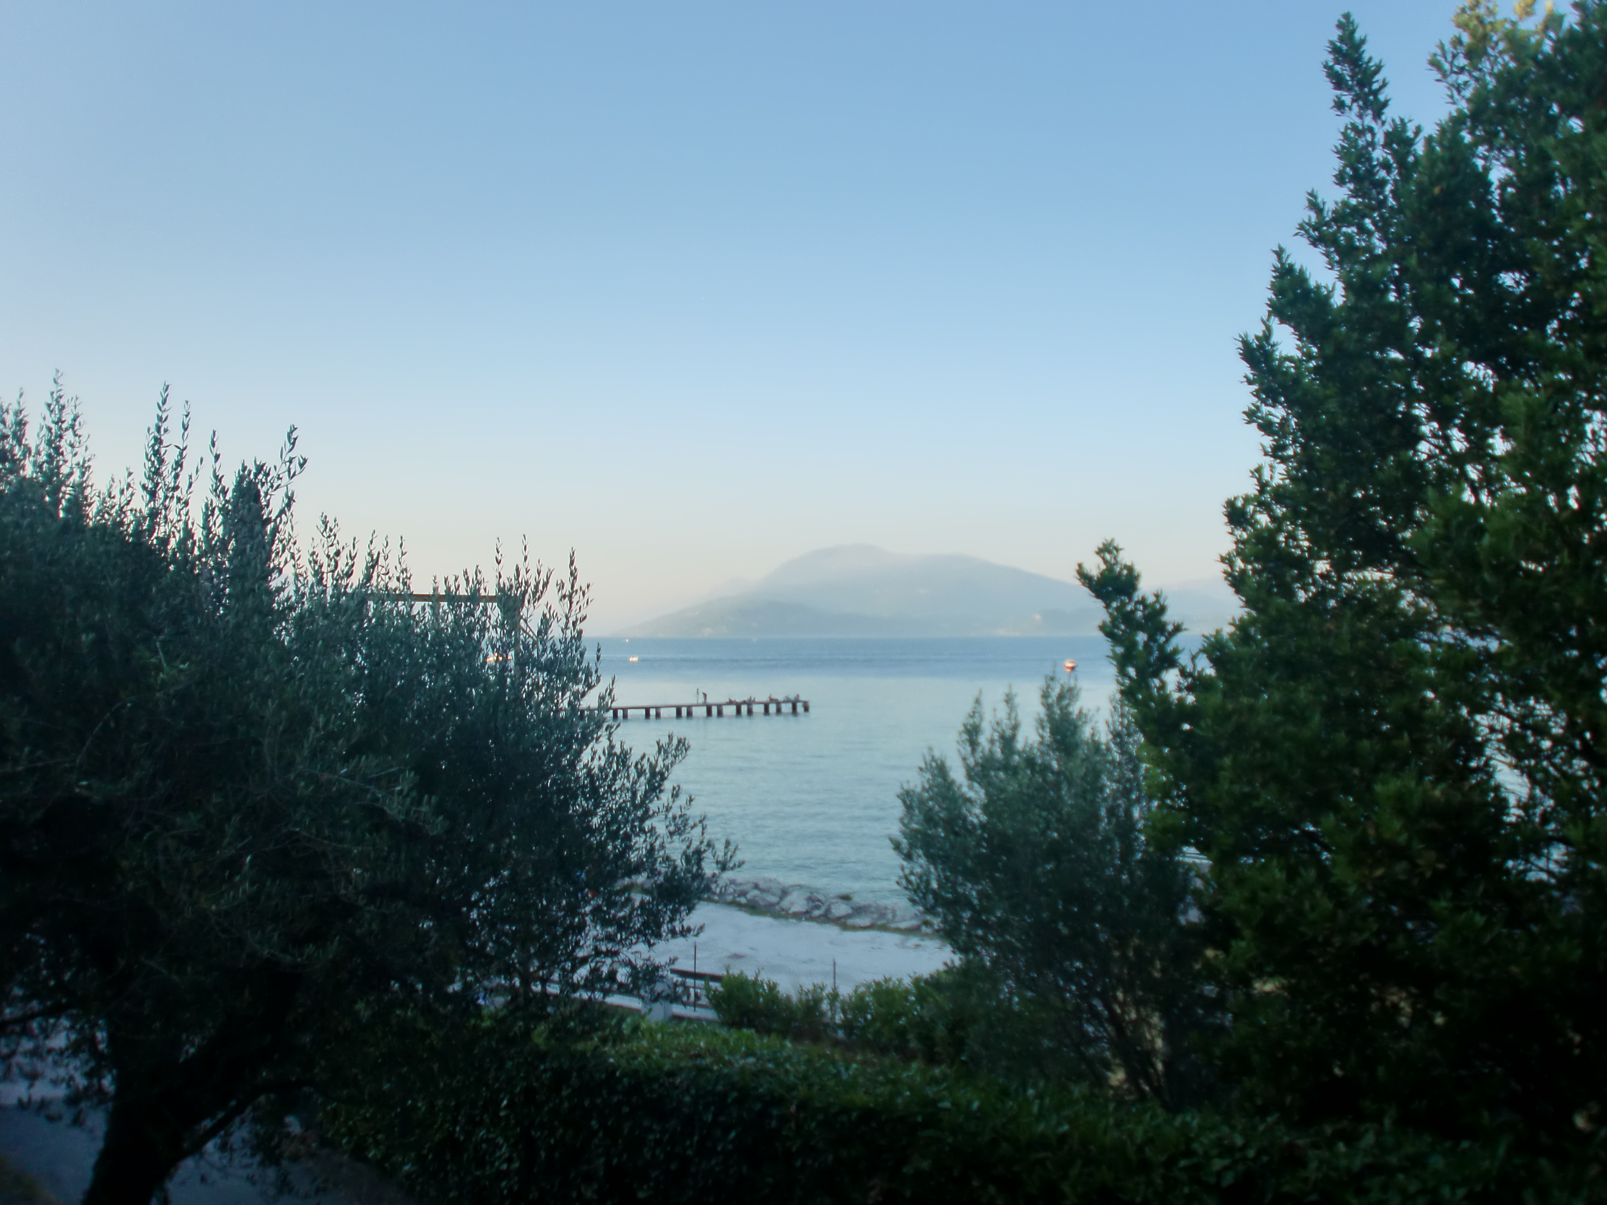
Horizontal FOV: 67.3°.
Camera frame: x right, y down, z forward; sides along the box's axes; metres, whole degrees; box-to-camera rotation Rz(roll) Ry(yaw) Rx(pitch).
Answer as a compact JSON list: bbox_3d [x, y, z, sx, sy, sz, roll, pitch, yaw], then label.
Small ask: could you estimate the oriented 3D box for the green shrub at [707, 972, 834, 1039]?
[{"bbox_3d":[-0.460,5.530,16.500,1.750,1.000,1.350,0,-2,0],"label":"green shrub"}]

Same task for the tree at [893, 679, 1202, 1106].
[{"bbox_3d":[2.790,3.270,13.500,3.500,4.900,3.300,0,-2,0],"label":"tree"}]

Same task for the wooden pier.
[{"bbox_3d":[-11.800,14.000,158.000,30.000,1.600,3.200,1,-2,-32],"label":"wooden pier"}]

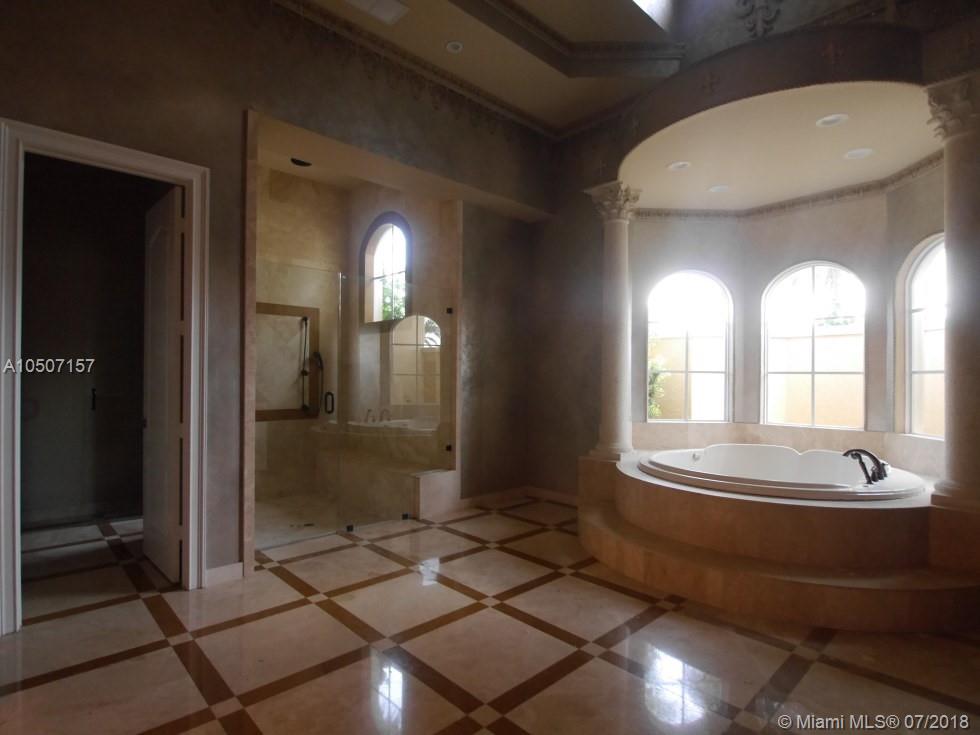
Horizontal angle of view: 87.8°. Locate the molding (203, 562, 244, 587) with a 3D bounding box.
[{"bbox_3d":[-1.663,1.298,3.204,0.235,0.103,0.020,2,-2,-44],"label":"molding"}]

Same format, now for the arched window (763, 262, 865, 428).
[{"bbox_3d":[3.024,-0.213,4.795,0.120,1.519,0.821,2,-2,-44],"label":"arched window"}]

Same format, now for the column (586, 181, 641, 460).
[{"bbox_3d":[1.164,-0.409,4.743,0.375,2.479,0.375,2,-2,-44],"label":"column"}]

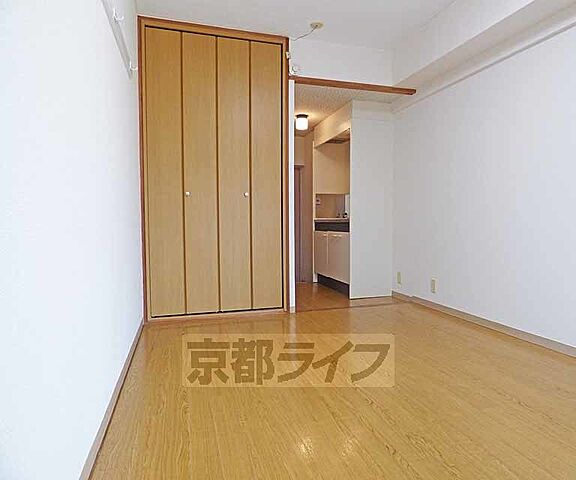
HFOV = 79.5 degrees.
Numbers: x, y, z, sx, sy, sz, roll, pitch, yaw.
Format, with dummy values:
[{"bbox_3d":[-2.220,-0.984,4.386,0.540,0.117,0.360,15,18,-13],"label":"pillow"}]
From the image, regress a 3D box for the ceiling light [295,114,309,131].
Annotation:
[{"bbox_3d":[0.168,-1.376,4.060,0.150,0.165,0.150,0,2,0],"label":"ceiling light"}]

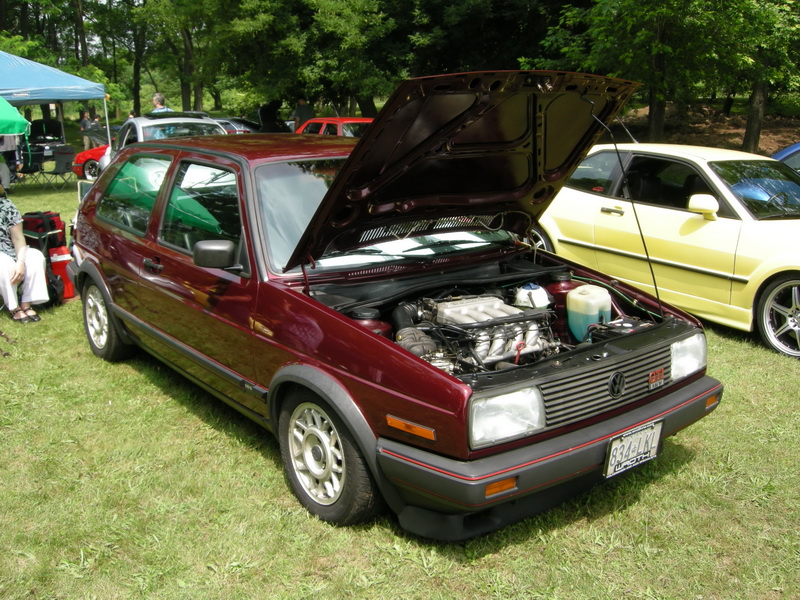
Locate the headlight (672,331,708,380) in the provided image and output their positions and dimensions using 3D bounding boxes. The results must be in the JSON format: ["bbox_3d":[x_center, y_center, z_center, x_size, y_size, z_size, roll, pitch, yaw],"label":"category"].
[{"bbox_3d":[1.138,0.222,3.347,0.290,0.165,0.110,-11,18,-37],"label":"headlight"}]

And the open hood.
[{"bbox_3d":[0.297,-0.545,3.489,1.420,1.000,0.120,-10,59,-37],"label":"open hood"}]

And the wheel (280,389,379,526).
[{"bbox_3d":[-0.252,0.585,3.281,0.195,0.575,0.575,-10,18,-37],"label":"wheel"}]

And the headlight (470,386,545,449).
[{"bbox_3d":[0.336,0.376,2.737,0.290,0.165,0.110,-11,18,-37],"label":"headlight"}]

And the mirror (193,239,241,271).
[{"bbox_3d":[-0.789,-0.185,3.524,0.190,0.125,0.100,-10,18,-37],"label":"mirror"}]

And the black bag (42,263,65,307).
[{"bbox_3d":[-2.712,-0.130,6.447,0.190,0.350,0.170,-3,15,-11],"label":"black bag"}]

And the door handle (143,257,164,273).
[{"bbox_3d":[-1.230,-0.175,4.129,0.050,0.060,0.240,-11,18,-37],"label":"door handle"}]

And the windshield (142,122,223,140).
[{"bbox_3d":[-3.271,-2.479,12.879,1.360,0.480,0.680,-8,17,-33],"label":"windshield"}]

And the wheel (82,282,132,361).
[{"bbox_3d":[-1.785,0.095,5.161,0.195,0.575,0.575,-10,18,-37],"label":"wheel"}]

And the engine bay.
[{"bbox_3d":[0.416,0.150,3.426,1.280,0.460,0.900,-11,18,-37],"label":"engine bay"}]

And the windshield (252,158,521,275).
[{"bbox_3d":[-0.083,-0.434,3.936,1.400,0.600,0.110,-11,-25,-37],"label":"windshield"}]

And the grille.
[{"bbox_3d":[0.776,0.303,3.063,0.775,0.150,0.060,-10,18,-37],"label":"grille"}]

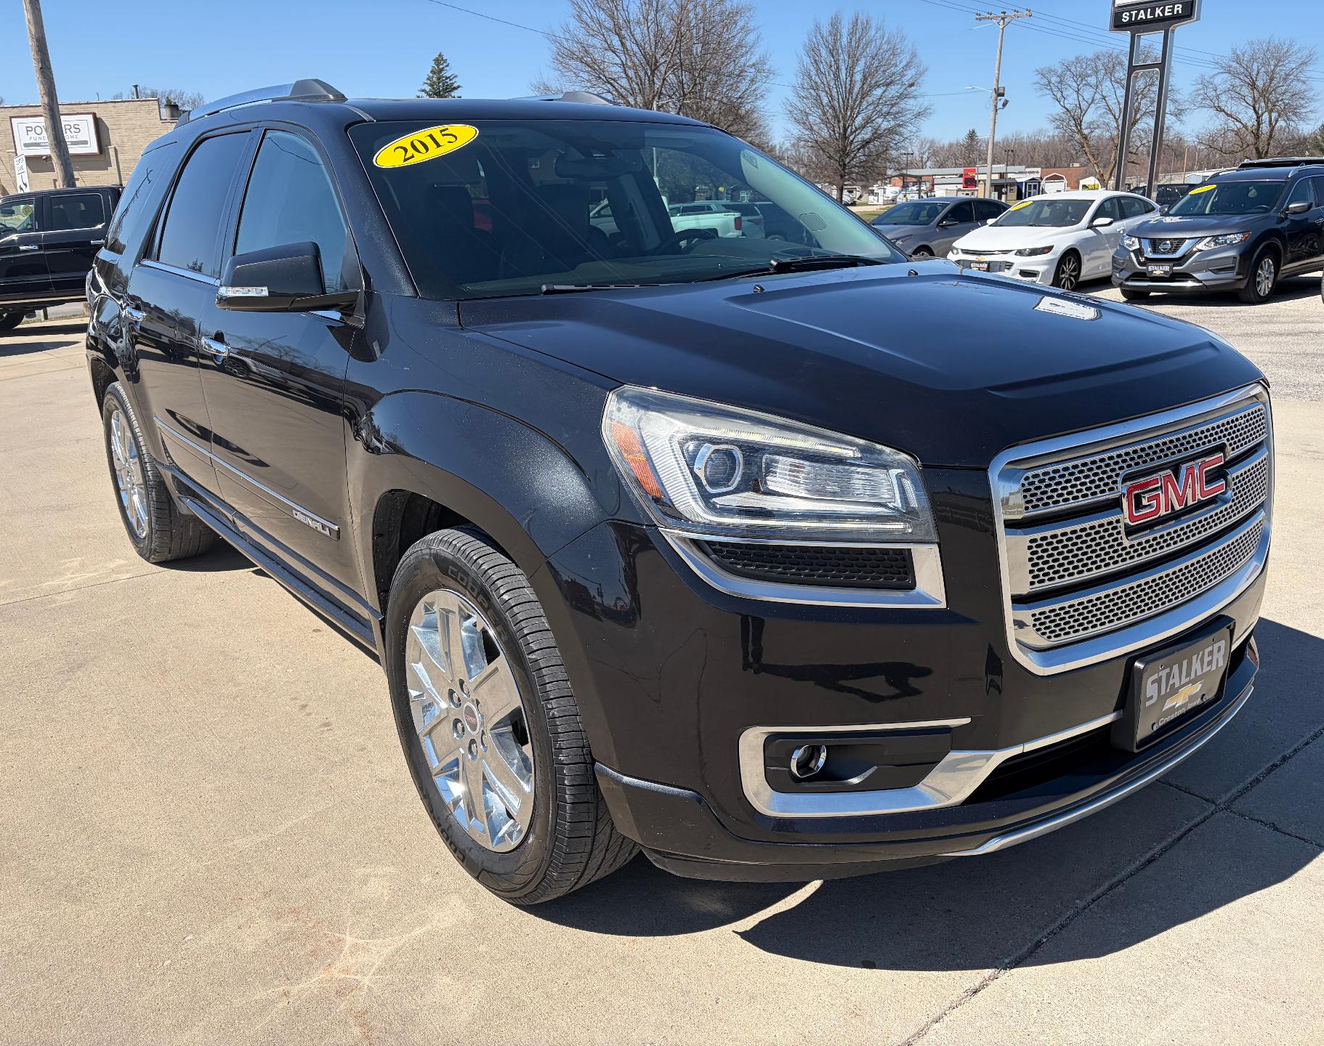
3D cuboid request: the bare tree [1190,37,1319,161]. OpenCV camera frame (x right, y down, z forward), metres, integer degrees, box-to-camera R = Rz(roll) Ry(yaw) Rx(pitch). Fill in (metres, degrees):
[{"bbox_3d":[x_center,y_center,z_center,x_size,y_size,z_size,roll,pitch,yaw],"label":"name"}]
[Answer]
[{"bbox_3d":[44.615,-29.960,78.486,8.450,11.612,8.450,7,19,27],"label":"bare tree"}]

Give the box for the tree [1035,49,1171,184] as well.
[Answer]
[{"bbox_3d":[34.877,-31.001,82.893,9.897,11.736,9.897,5,18,21],"label":"tree"}]

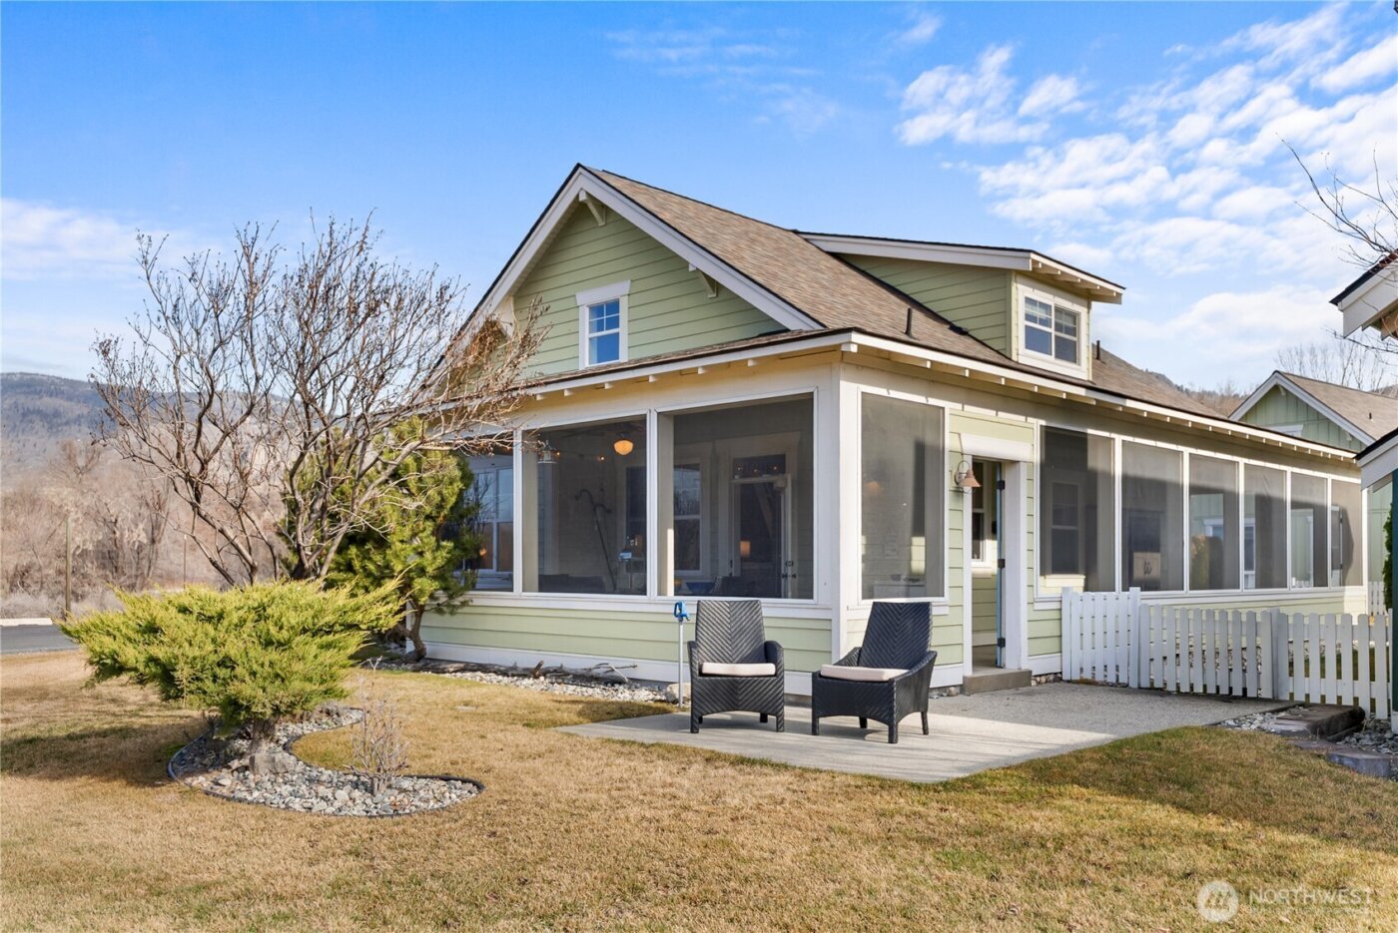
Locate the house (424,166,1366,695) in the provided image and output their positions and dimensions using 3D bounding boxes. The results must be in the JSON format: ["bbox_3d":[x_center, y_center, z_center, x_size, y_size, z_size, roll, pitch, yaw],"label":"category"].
[{"bbox_3d":[4.169,0.060,16.782,16.100,5.400,7.550,5,-7,-45],"label":"house"}]

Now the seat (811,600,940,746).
[{"bbox_3d":[1.285,1.438,7.779,0.690,0.920,0.740,-4,-6,40],"label":"seat"}]

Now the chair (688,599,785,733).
[{"bbox_3d":[0.260,1.475,8.167,0.690,0.920,0.740,0,-5,-3],"label":"chair"}]

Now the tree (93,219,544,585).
[{"bbox_3d":[-3.744,-0.150,10.700,4.350,4.600,4.000,0,-5,0],"label":"tree"}]

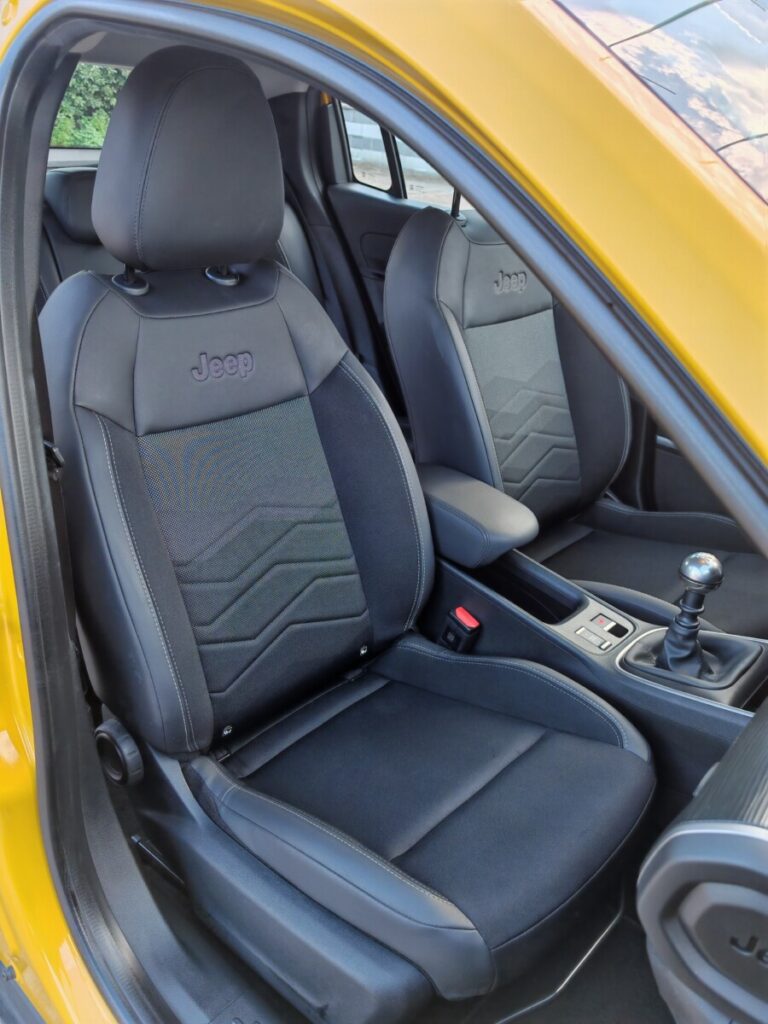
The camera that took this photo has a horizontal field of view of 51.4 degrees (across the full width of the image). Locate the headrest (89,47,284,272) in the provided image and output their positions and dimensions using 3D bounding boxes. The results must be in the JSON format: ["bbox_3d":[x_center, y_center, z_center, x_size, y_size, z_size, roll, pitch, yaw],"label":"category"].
[{"bbox_3d":[-0.232,-0.423,0.966,0.115,0.235,0.247,27,34,37],"label":"headrest"}]

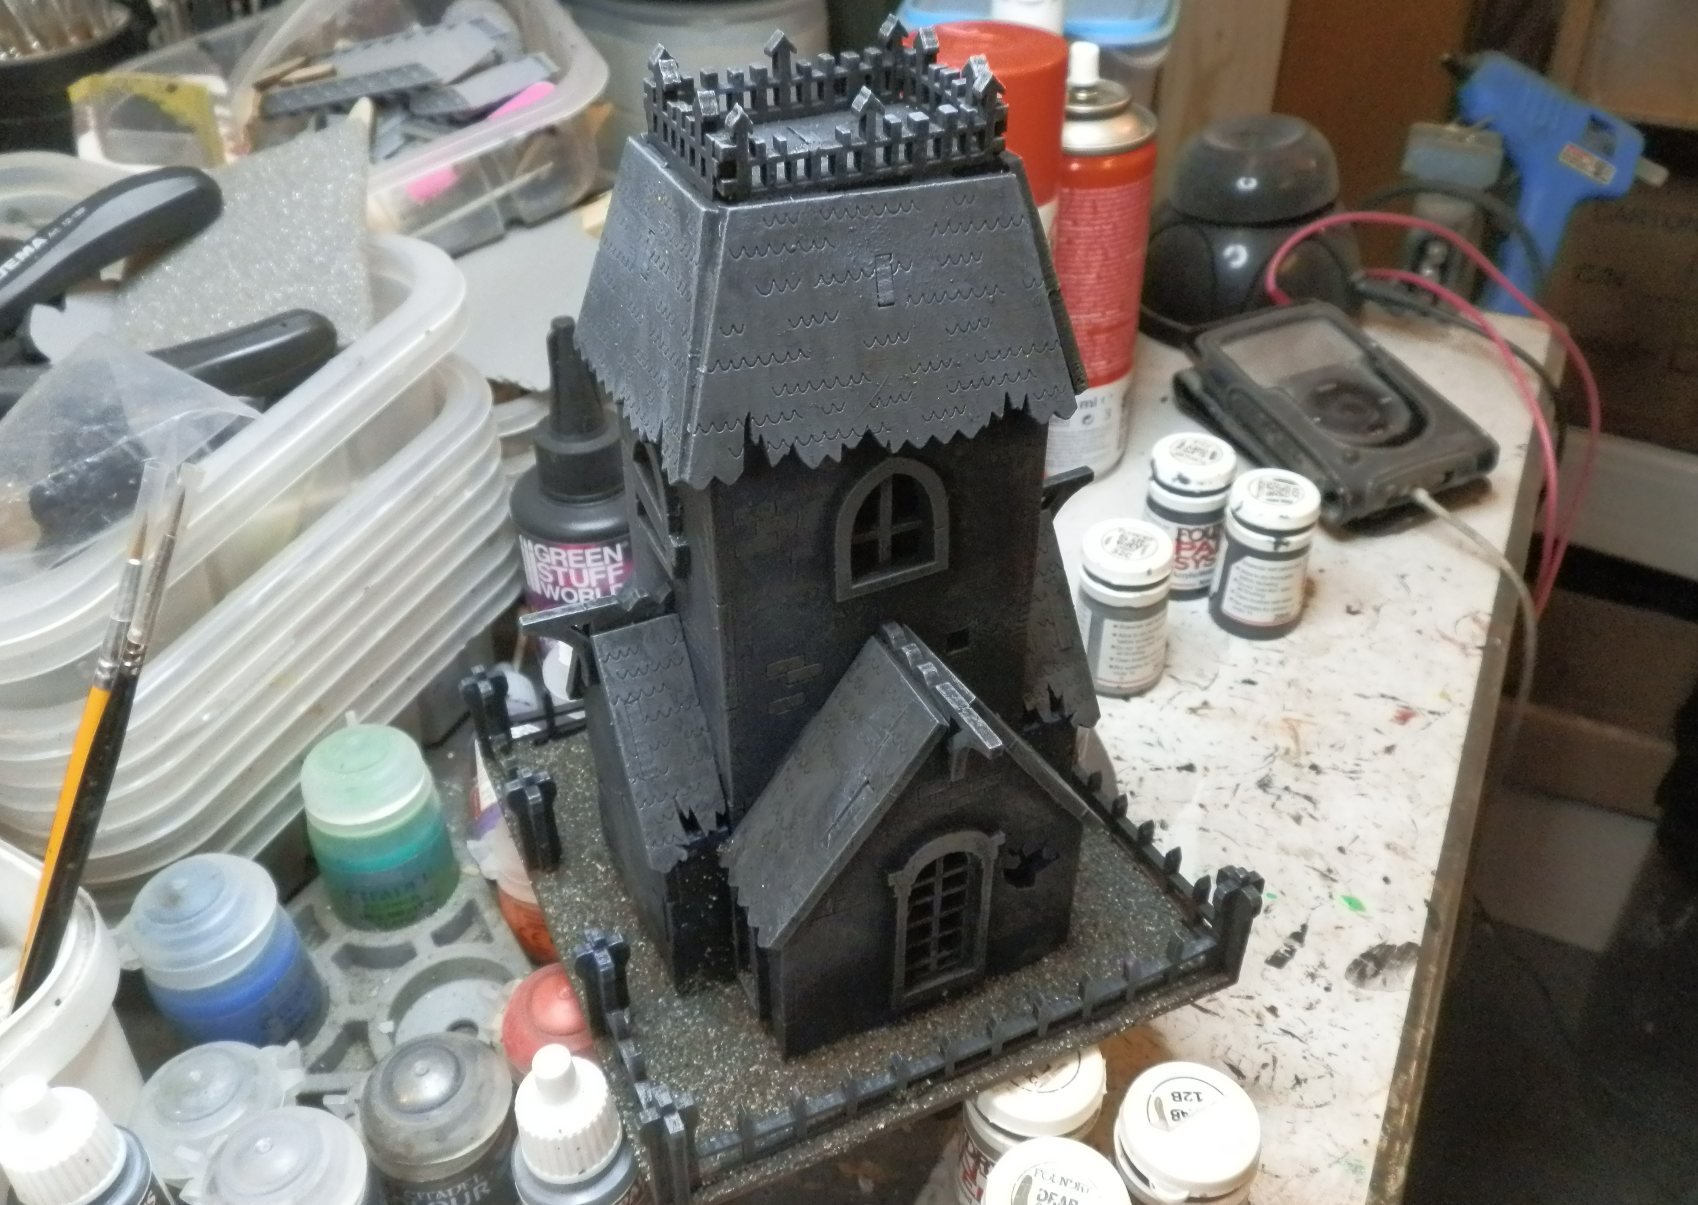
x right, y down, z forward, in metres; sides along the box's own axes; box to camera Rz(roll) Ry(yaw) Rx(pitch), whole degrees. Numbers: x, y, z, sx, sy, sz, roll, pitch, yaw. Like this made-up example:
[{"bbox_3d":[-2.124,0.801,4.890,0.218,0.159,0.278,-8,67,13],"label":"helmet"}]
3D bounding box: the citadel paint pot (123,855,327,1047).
[{"bbox_3d":[-0.148,0.082,0.328,0.037,0.046,0.035,-2,42,2],"label":"citadel paint pot"}]

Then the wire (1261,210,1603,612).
[{"bbox_3d":[0.242,-0.095,0.582,0.120,0.090,0.200,-2,37,0],"label":"wire"}]

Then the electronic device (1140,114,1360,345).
[{"bbox_3d":[0.178,-0.172,0.614,0.108,0.082,0.108,9,38,14],"label":"electronic device"}]

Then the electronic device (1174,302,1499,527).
[{"bbox_3d":[0.200,-0.082,0.578,0.072,0.025,0.114,-16,45,-11],"label":"electronic device"}]

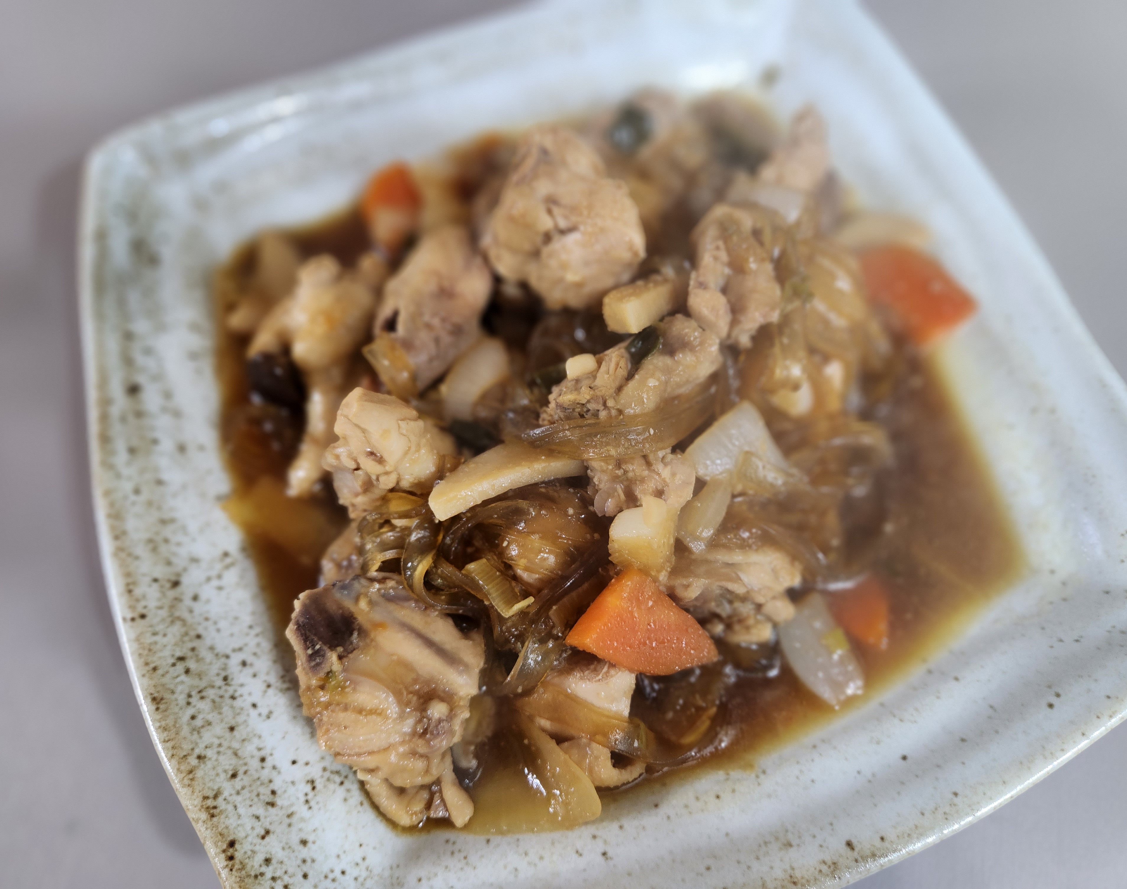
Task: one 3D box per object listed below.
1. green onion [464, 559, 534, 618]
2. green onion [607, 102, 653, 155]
[{"bbox_3d":[-0.020,0.043,0.237,0.018,0.007,0.011,43,74,14],"label":"green onion"},{"bbox_3d":[0.024,-0.114,0.285,0.015,0.009,0.015,7,69,2],"label":"green onion"}]

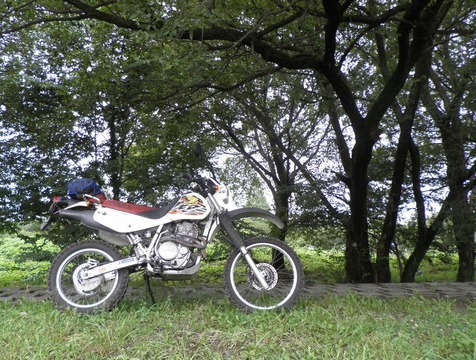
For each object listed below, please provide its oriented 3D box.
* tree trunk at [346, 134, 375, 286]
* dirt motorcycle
[{"bbox_3d":[1.880,0.429,5.837,0.400,2.250,0.400,0,-10,0],"label":"tree trunk"},{"bbox_3d":[-0.530,0.575,3.200,2.170,1.170,0.820,1,-23,-7],"label":"dirt motorcycle"}]

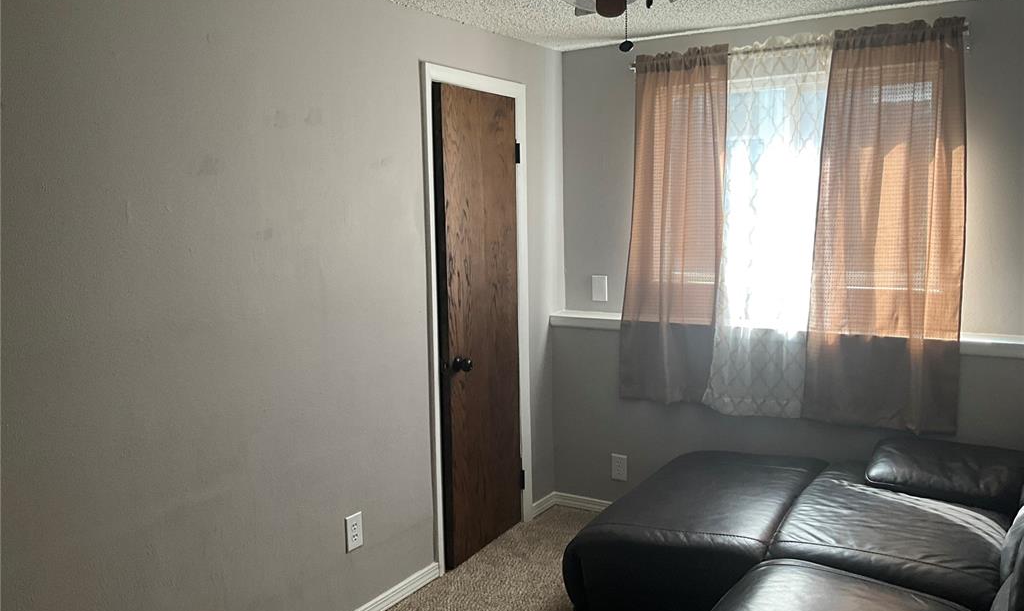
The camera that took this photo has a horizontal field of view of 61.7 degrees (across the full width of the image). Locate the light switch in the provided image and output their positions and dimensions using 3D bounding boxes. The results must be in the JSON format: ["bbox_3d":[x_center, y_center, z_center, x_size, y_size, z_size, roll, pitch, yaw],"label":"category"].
[{"bbox_3d":[0.442,-0.084,4.293,0.082,0.124,0.010,3,8,32],"label":"light switch"}]

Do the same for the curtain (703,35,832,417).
[{"bbox_3d":[1.102,-0.314,3.709,0.520,1.600,0.110,3,8,32],"label":"curtain"}]

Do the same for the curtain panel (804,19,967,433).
[{"bbox_3d":[1.503,-0.307,3.460,0.585,1.600,0.110,3,8,32],"label":"curtain panel"}]

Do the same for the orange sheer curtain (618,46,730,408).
[{"bbox_3d":[0.729,-0.345,3.938,0.485,1.600,0.110,3,8,32],"label":"orange sheer curtain"}]

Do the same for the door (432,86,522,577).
[{"bbox_3d":[-0.138,0.085,3.782,0.045,2.010,0.615,3,8,29],"label":"door"}]

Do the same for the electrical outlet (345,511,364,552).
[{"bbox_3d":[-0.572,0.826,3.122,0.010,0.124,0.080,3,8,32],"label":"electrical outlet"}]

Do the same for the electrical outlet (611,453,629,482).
[{"bbox_3d":[0.527,0.792,4.186,0.080,0.124,0.010,3,8,32],"label":"electrical outlet"}]

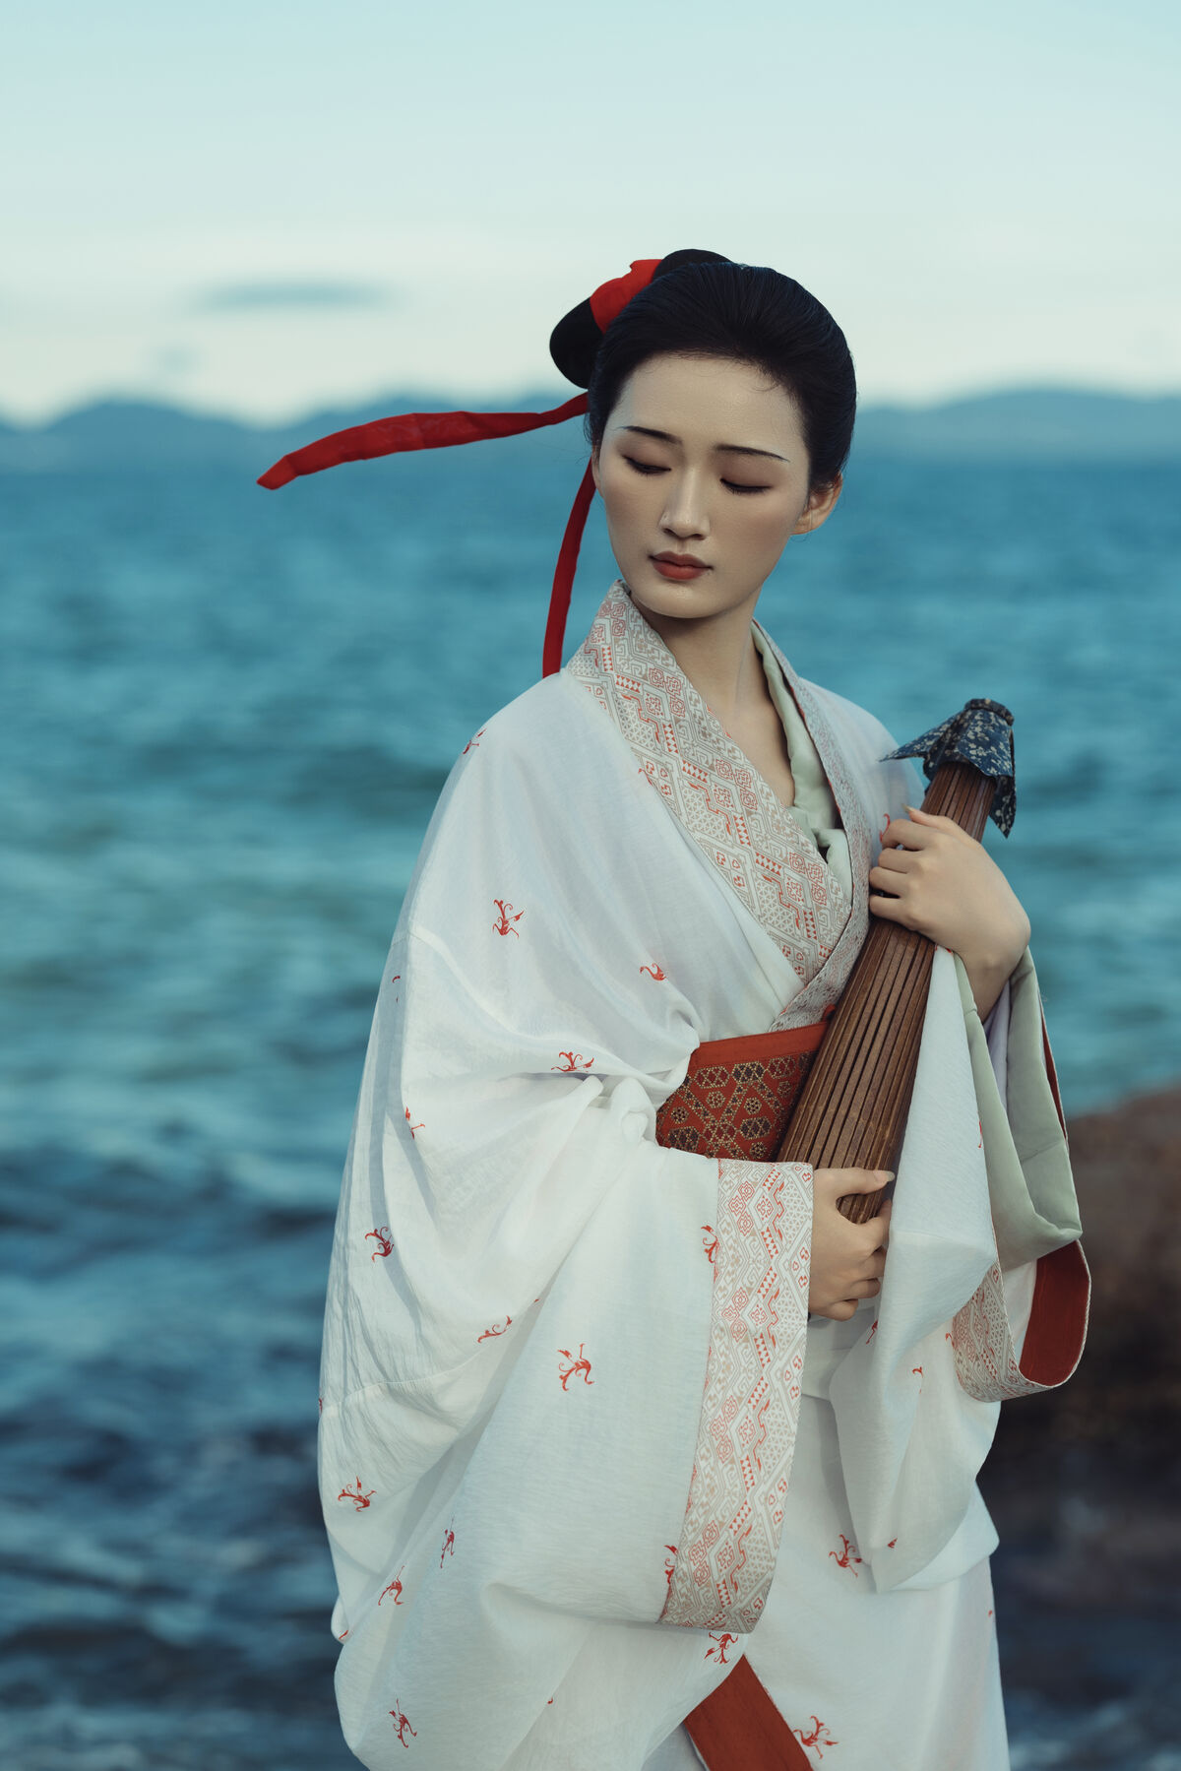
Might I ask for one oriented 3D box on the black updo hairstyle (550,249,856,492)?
[{"bbox_3d":[0.076,-0.334,2.740,0.195,0.185,0.230,9,18,13],"label":"black updo hairstyle"}]

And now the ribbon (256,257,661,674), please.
[{"bbox_3d":[-0.087,-0.280,2.820,0.280,0.300,0.130,1,6,4],"label":"ribbon"}]

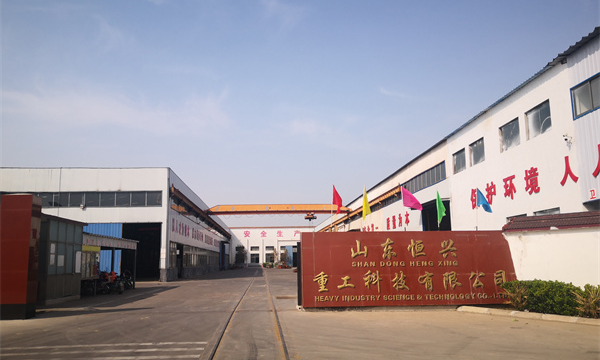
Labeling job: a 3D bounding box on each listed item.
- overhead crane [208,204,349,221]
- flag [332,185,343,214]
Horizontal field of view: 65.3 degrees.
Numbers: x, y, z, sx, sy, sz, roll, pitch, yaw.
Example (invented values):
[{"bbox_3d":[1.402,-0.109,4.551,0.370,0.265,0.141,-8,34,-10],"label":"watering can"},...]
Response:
[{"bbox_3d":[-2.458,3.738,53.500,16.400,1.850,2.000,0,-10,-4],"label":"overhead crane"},{"bbox_3d":[1.125,0.591,14.037,0.290,0.800,0.130,0,-10,-3],"label":"flag"}]

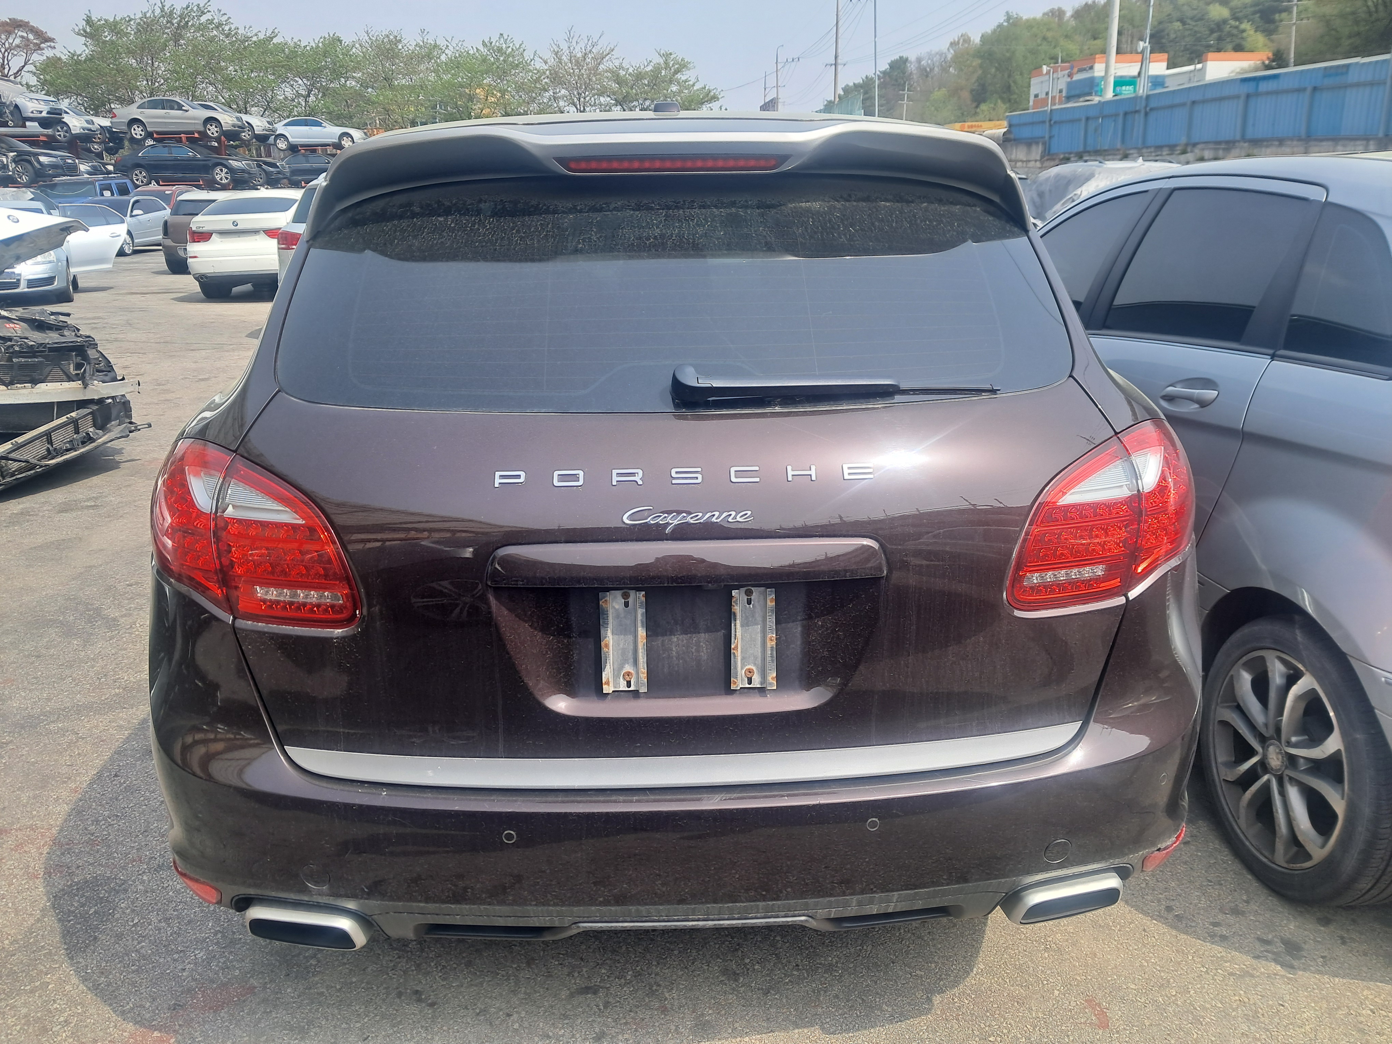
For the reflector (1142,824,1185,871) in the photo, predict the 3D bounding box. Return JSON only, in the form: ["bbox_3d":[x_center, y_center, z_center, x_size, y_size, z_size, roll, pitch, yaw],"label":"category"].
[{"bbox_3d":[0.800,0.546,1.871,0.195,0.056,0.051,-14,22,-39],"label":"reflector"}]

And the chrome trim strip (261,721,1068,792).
[{"bbox_3d":[-0.006,0.345,1.581,1.184,0.051,0.087,-1,17,-3],"label":"chrome trim strip"}]

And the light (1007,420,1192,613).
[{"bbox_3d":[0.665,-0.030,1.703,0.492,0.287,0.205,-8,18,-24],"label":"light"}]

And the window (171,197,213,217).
[{"bbox_3d":[-9.564,-6.102,21.009,1.120,0.380,0.100,0,-3,0],"label":"window"}]

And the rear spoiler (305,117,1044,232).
[{"bbox_3d":[-0.039,-0.588,1.836,1.210,0.190,0.318,-1,17,-3],"label":"rear spoiler"}]

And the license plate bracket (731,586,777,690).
[{"bbox_3d":[0.087,0.174,1.611,0.066,0.153,0.015,-1,7,-3],"label":"license plate bracket"}]

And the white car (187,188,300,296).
[{"bbox_3d":[-6.624,-4.502,17.524,1.890,1.550,4.980,-2,17,-4],"label":"white car"}]

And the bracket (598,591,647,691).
[{"bbox_3d":[-0.107,0.178,1.601,0.066,0.153,0.015,-1,7,-3],"label":"bracket"}]

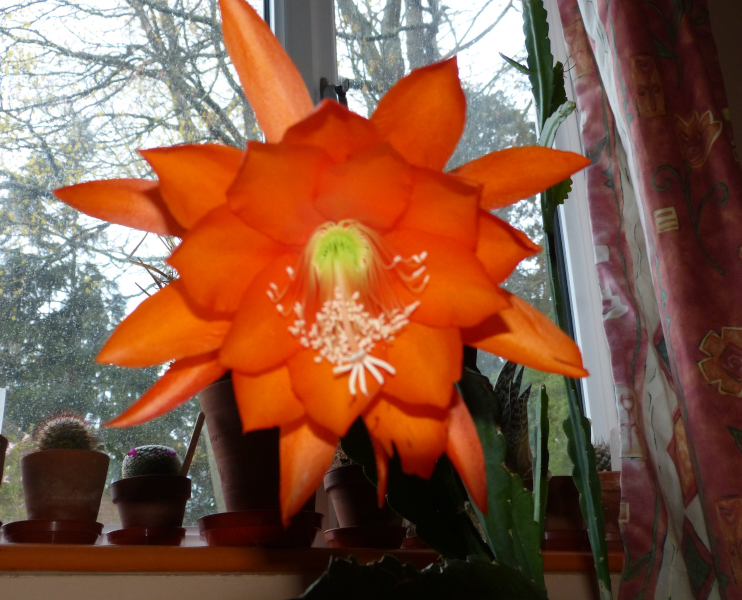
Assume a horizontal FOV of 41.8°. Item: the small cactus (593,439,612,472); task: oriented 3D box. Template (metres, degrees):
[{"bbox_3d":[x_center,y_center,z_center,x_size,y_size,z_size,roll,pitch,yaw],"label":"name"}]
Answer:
[{"bbox_3d":[0.299,0.205,1.280,0.040,0.046,0.040,-3,-20,0],"label":"small cactus"}]

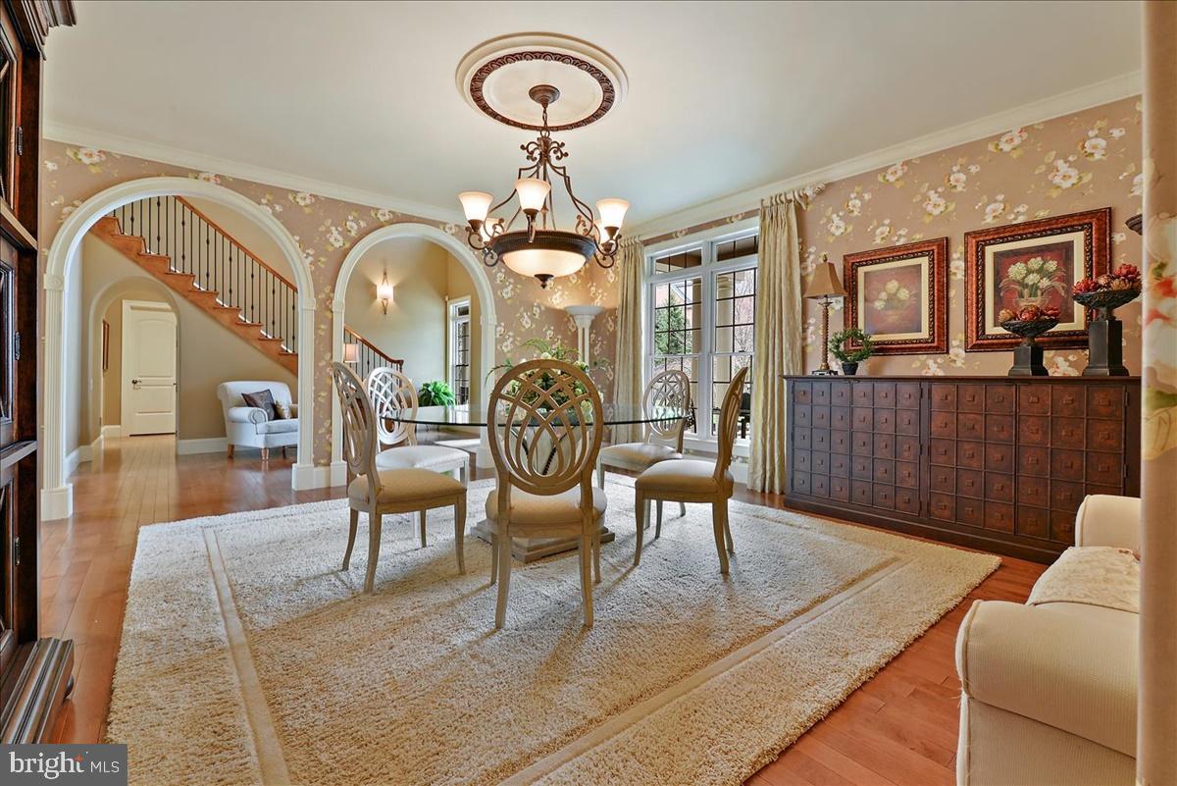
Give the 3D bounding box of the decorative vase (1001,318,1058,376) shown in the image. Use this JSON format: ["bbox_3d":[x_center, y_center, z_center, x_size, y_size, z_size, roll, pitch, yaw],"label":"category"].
[{"bbox_3d":[2.586,-0.270,2.878,0.260,0.345,0.260,-1,2,-41],"label":"decorative vase"}]

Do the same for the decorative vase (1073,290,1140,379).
[{"bbox_3d":[2.760,-0.318,2.610,0.255,0.460,0.255,-1,1,-39],"label":"decorative vase"}]

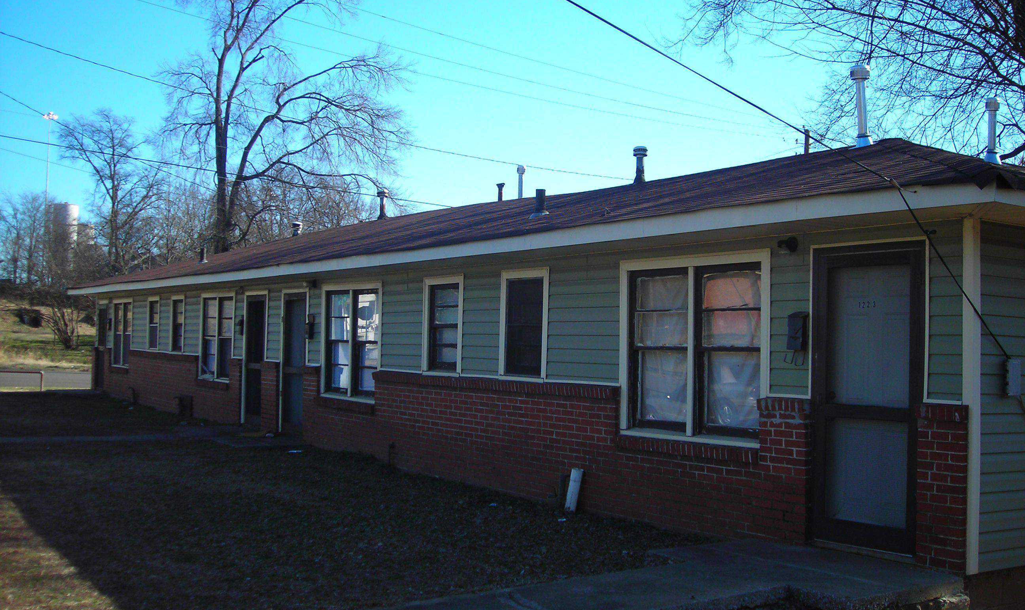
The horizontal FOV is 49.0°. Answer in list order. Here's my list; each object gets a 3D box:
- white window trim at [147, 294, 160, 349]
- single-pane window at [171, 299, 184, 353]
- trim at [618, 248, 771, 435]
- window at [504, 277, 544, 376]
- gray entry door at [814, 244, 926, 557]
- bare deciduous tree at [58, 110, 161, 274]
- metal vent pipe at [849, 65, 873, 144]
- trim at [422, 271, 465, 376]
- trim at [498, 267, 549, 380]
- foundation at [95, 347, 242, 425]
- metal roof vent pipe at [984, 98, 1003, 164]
[{"bbox_3d":[-7.308,0.382,22.875,0.100,1.120,0.830,3,-3,-33],"label":"white window trim"},{"bbox_3d":[-6.460,0.410,21.728,0.061,1.013,0.679,3,-2,-33],"label":"single-pane window"},{"bbox_3d":[1.443,0.358,9.249,0.100,1.530,1.750,3,-3,-34],"label":"trim"},{"bbox_3d":[0.116,0.232,11.464,0.061,1.003,0.689,3,-2,-33],"label":"window"},{"bbox_3d":[2.455,0.635,7.832,0.080,2.100,0.945,3,-3,-34],"label":"gray entry door"},{"bbox_3d":[-23.292,-5.436,65.000,5.900,11.600,5.800,2,-2,-20],"label":"bare deciduous tree"},{"bbox_3d":[3.582,-2.043,11.538,0.205,0.838,0.205,0,-2,-33],"label":"metal vent pipe"},{"bbox_3d":[-0.787,0.233,12.547,0.100,1.120,0.855,3,-3,-34],"label":"trim"},{"bbox_3d":[0.122,0.209,11.390,0.071,1.137,0.861,3,-2,-33],"label":"trim"},{"bbox_3d":[-7.099,1.499,22.559,0.203,1.074,10.322,3,-2,-33],"label":"foundation"},{"bbox_3d":[4.591,-1.664,10.747,0.155,0.623,0.155,3,-2,-33],"label":"metal roof vent pipe"}]

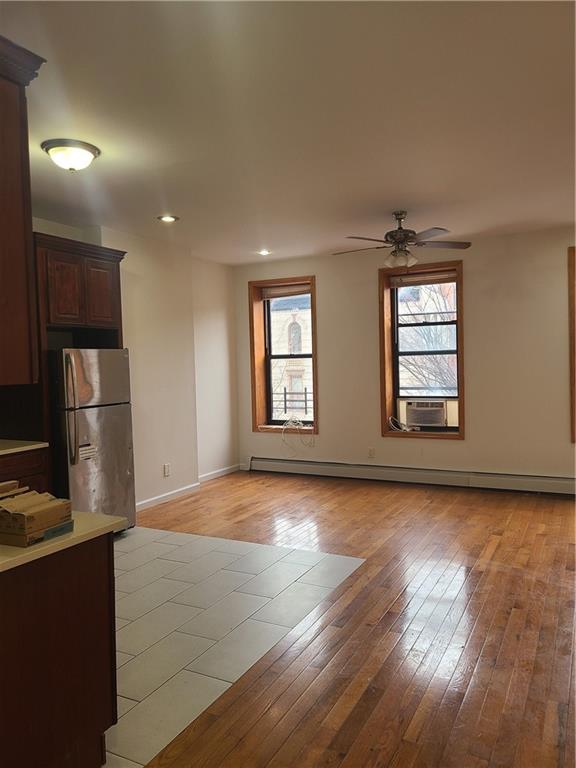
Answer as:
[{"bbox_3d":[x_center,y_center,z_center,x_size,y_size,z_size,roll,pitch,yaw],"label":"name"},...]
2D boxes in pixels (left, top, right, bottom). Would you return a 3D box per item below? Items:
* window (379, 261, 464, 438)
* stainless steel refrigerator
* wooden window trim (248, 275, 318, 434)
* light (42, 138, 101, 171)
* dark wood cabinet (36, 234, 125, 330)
[{"bbox_3d":[1.621,-0.378,6.910,0.986,2.043,0.230,0,3,28],"label":"window"},{"bbox_3d":[-1.932,0.530,5.198,0.770,1.678,0.750,0,3,28],"label":"stainless steel refrigerator"},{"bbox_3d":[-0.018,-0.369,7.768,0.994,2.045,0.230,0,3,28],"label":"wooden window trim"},{"bbox_3d":[-1.300,-1.356,3.476,0.340,0.143,0.340,-2,2,0],"label":"light"},{"bbox_3d":[-2.036,-0.854,5.180,0.660,0.725,1.010,0,3,28],"label":"dark wood cabinet"}]

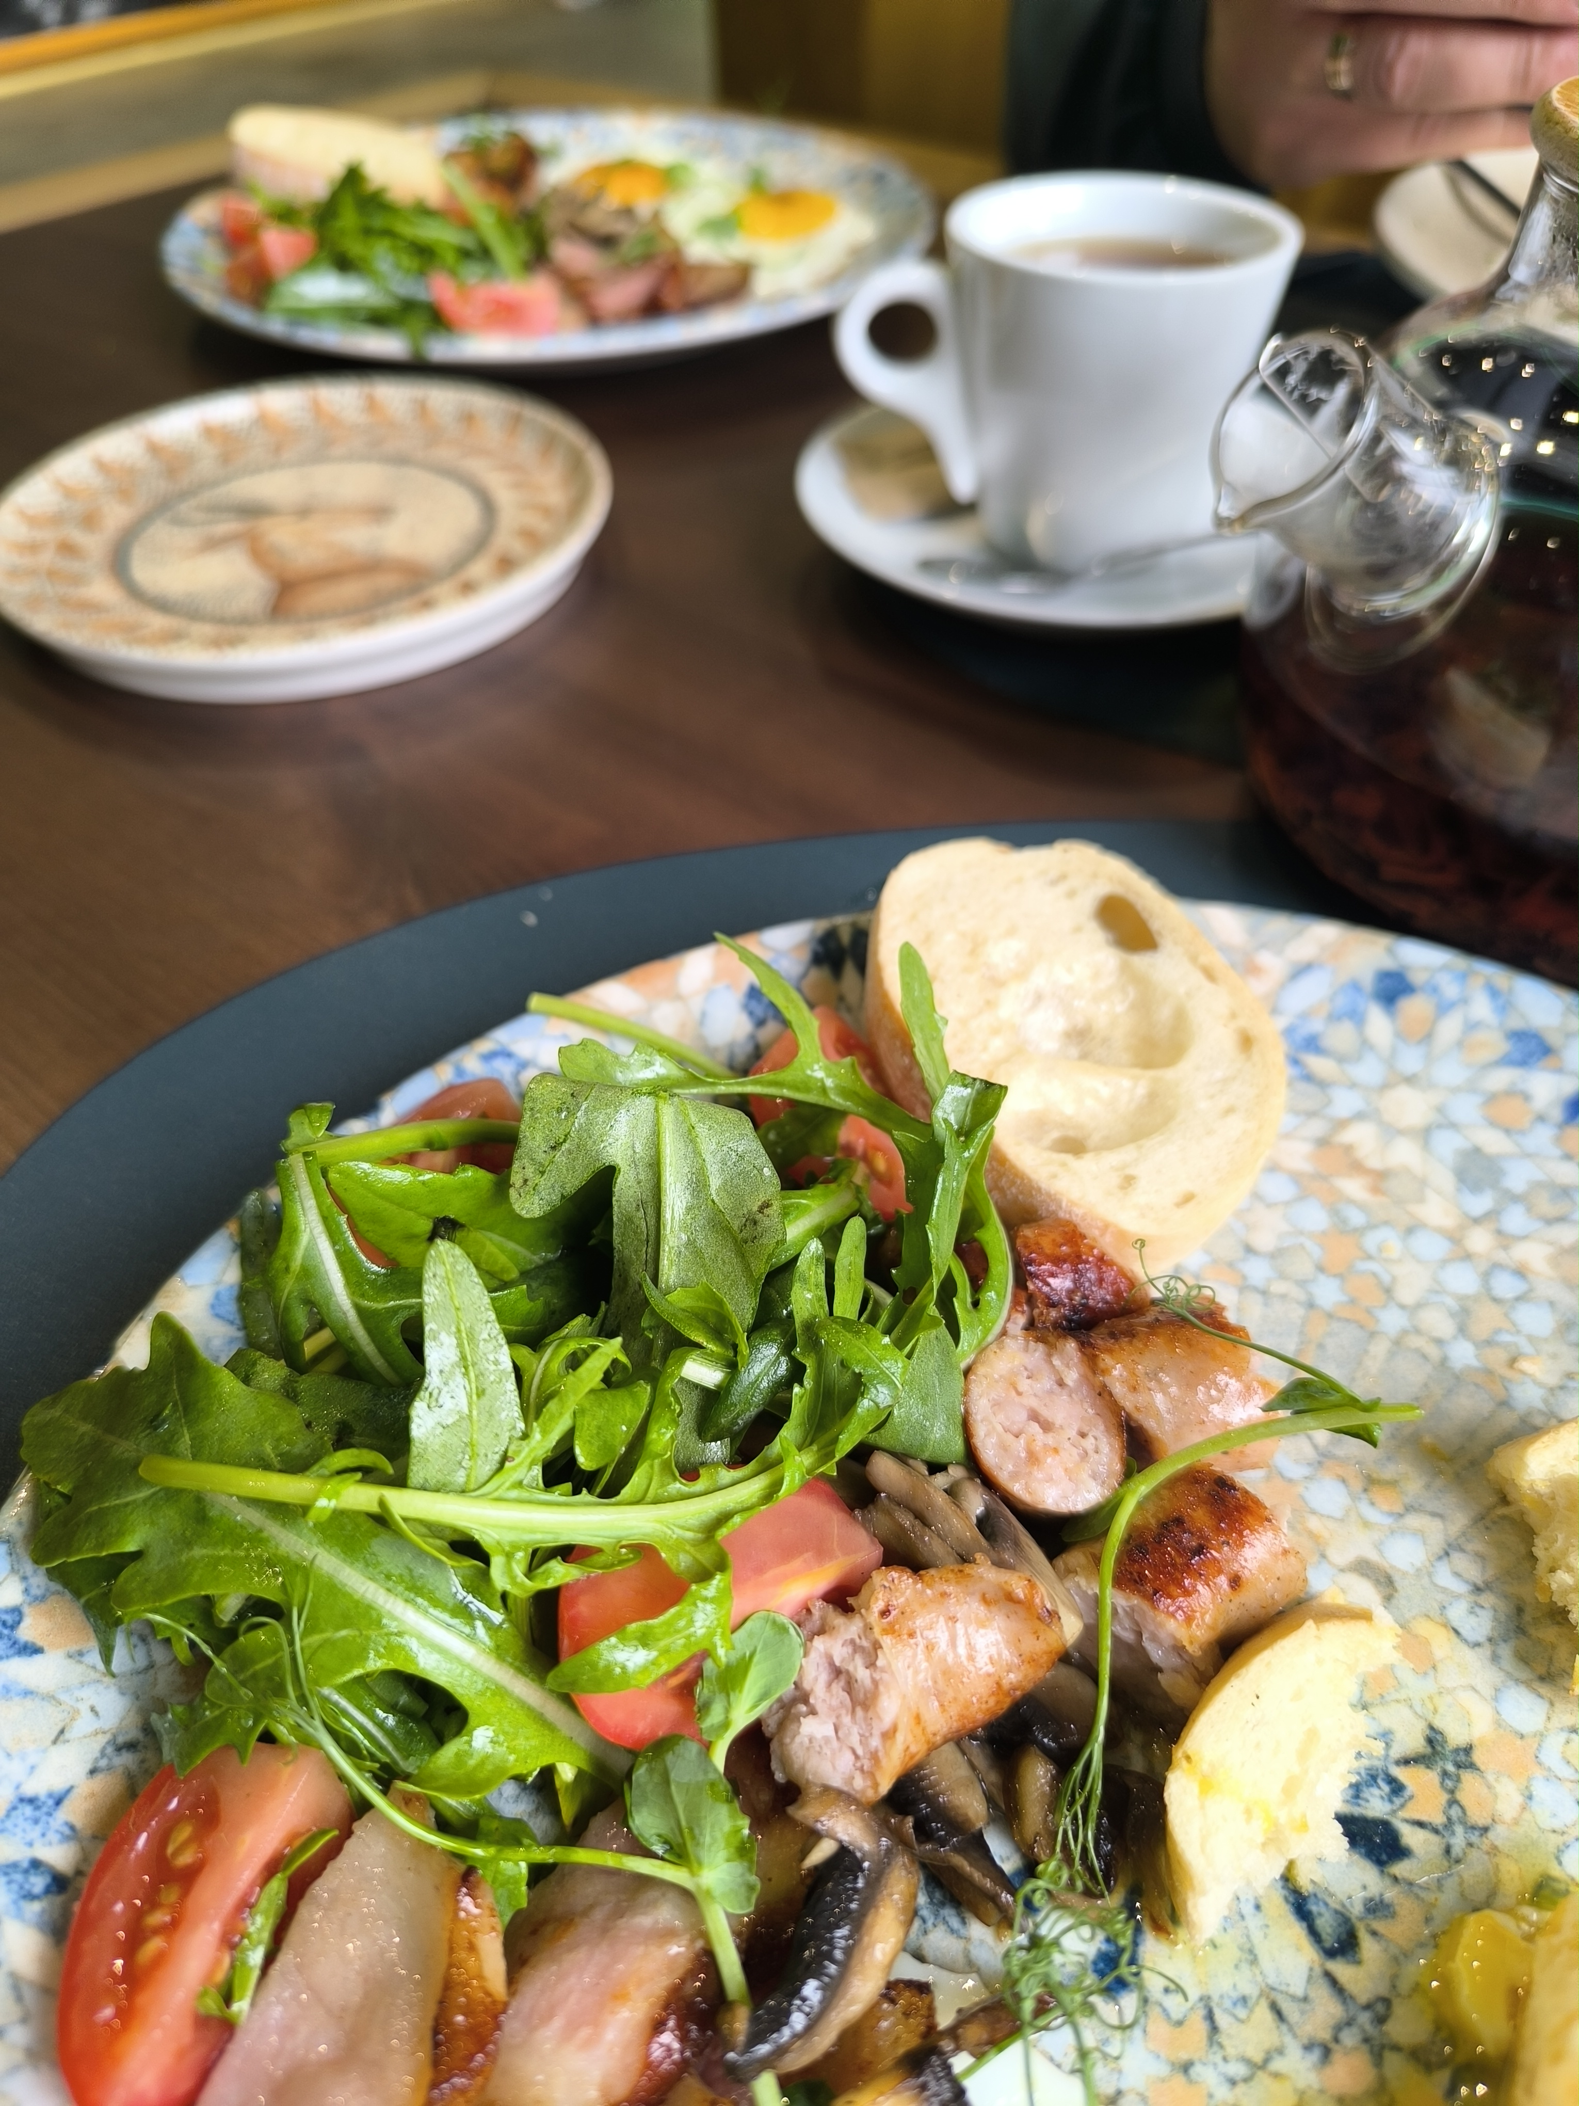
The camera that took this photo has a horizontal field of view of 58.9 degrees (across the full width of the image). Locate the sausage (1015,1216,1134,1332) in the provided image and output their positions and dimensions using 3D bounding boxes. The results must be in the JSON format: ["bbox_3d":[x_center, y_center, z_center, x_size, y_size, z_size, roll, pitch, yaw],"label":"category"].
[{"bbox_3d":[0.041,0.032,0.195,0.026,0.020,0.020,20,50,19],"label":"sausage"}]

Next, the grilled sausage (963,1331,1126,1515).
[{"bbox_3d":[0.033,0.048,0.179,0.021,0.022,0.024,14,48,14],"label":"grilled sausage"}]

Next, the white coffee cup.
[{"bbox_3d":[0.065,-0.168,0.351,0.107,0.072,0.082,-1,47,0],"label":"white coffee cup"}]

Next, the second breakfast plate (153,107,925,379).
[{"bbox_3d":[-0.084,-0.304,0.526,0.285,0.025,0.285,0,47,0],"label":"second breakfast plate"}]

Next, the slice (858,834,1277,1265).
[{"bbox_3d":[0.044,-0.002,0.219,0.052,0.017,0.076,-22,62,-12],"label":"slice"}]

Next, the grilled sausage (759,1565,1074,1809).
[{"bbox_3d":[0.014,0.069,0.153,0.033,0.021,0.021,-14,48,-12],"label":"grilled sausage"}]

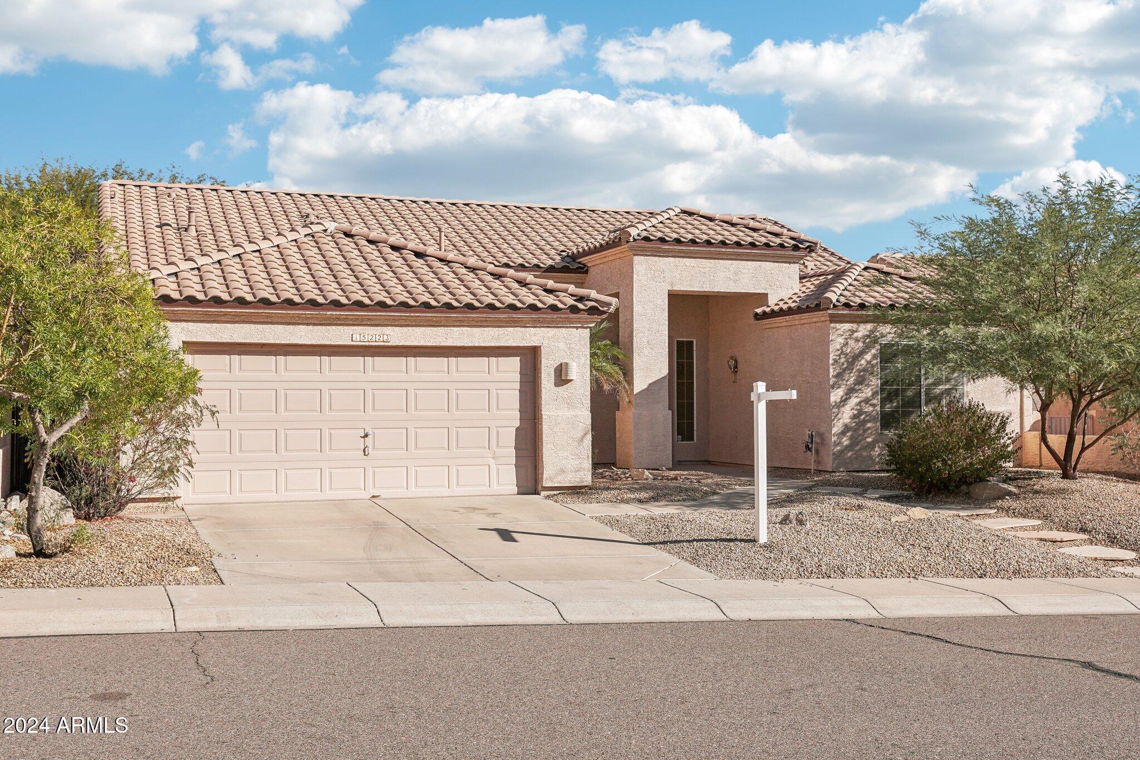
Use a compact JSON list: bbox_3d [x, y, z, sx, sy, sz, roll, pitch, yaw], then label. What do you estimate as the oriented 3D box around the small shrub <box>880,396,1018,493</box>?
[{"bbox_3d":[6.192,1.032,19.101,2.050,1.480,1.850,0,-1,-20],"label":"small shrub"}]

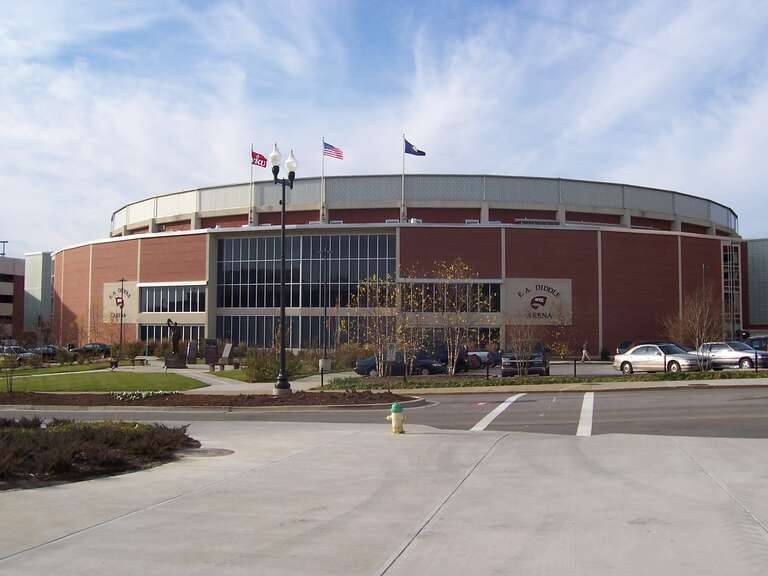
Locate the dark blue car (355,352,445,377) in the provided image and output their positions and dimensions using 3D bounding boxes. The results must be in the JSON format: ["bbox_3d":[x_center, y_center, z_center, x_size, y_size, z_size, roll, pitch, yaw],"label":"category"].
[{"bbox_3d":[0.879,4.152,43.830,4.900,1.380,1.800,0,-3,0],"label":"dark blue car"}]

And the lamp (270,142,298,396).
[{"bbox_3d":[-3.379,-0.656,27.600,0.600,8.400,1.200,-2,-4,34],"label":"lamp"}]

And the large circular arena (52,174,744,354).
[{"bbox_3d":[3.402,0.487,141.105,111.000,20.149,112.000,0,-3,0],"label":"large circular arena"}]

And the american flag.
[{"bbox_3d":[-5.352,-14.572,87.000,2.200,1.900,0.500,1,-4,-11],"label":"american flag"}]

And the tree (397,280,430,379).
[{"bbox_3d":[1.301,1.830,36.200,1.500,4.300,1.500,0,-3,0],"label":"tree"}]

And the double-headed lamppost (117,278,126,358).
[{"bbox_3d":[-23.736,2.735,73.964,0.900,7.200,0.400,1,-3,-6],"label":"double-headed lamppost"}]

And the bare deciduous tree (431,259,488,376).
[{"bbox_3d":[3.348,1.308,36.400,2.450,5.200,2.400,0,-3,0],"label":"bare deciduous tree"}]

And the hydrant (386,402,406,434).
[{"bbox_3d":[0.282,2.930,18.500,0.450,0.720,0.400,0,-3,-3],"label":"hydrant"}]

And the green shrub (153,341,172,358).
[{"bbox_3d":[-17.539,4.870,65.000,1.600,1.400,1.500,0,-3,0],"label":"green shrub"}]

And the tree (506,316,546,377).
[{"bbox_3d":[6.093,2.537,35.600,1.700,2.600,1.650,0,-3,0],"label":"tree"}]

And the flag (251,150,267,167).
[{"bbox_3d":[-14.702,-15.090,96.399,1.750,1.750,0.350,0,-3,6],"label":"flag"}]

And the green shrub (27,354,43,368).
[{"bbox_3d":[-22.070,4.680,51.806,1.020,0.900,1.000,0,-3,0],"label":"green shrub"}]

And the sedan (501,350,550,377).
[{"bbox_3d":[6.677,3.433,38.600,1.830,1.420,4.600,0,-4,11],"label":"sedan"}]

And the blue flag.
[{"bbox_3d":[3.300,-14.719,86.000,2.200,1.800,0.500,1,-4,-11],"label":"blue flag"}]

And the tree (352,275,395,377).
[{"bbox_3d":[-0.419,1.610,36.200,1.900,4.550,1.900,0,-3,0],"label":"tree"}]

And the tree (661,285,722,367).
[{"bbox_3d":[14.183,1.787,37.765,2.800,3.950,2.700,0,-3,0],"label":"tree"}]

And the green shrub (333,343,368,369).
[{"bbox_3d":[-2.182,4.403,53.331,2.300,1.720,2.100,0,-3,0],"label":"green shrub"}]

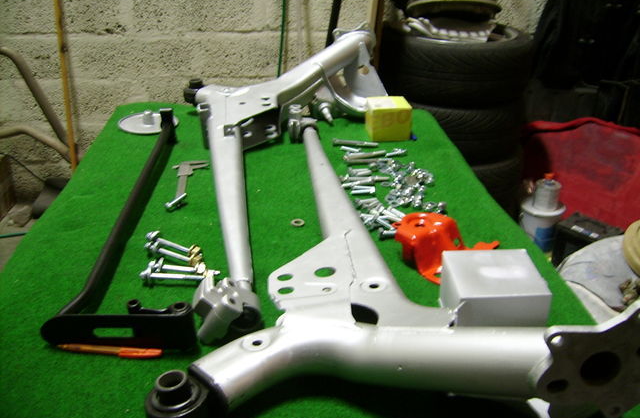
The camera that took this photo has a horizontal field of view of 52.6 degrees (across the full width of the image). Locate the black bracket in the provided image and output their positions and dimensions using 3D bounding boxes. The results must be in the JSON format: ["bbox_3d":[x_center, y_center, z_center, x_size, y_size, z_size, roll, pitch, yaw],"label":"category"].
[{"bbox_3d":[-0.294,-0.026,1.272,0.228,0.080,0.810,-1,28,0],"label":"black bracket"}]

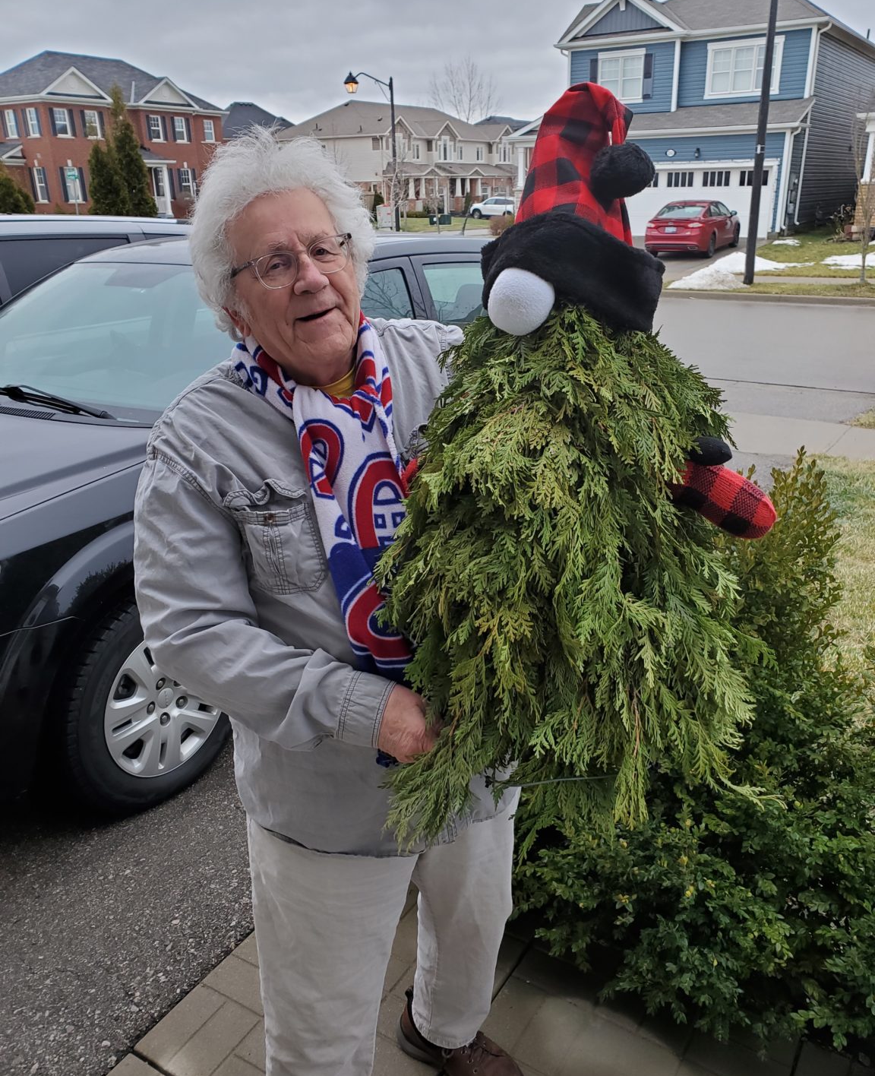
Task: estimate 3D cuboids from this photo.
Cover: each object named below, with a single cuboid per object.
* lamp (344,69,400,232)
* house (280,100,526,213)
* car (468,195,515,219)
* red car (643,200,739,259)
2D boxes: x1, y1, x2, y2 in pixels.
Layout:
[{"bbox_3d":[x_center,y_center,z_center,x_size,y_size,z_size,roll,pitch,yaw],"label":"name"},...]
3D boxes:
[{"bbox_3d":[-3.401,-21.322,48.703,2.600,8.200,0.700,-7,23,-14],"label":"lamp"},{"bbox_3d":[-2.541,-31.304,72.931,12.000,8.300,21.500,12,26,30],"label":"house"},{"bbox_3d":[4.900,-26.300,69.900,4.750,1.700,1.920,12,26,30],"label":"car"},{"bbox_3d":[8.013,-9.626,27.149,1.880,1.480,4.870,12,28,30],"label":"red car"}]

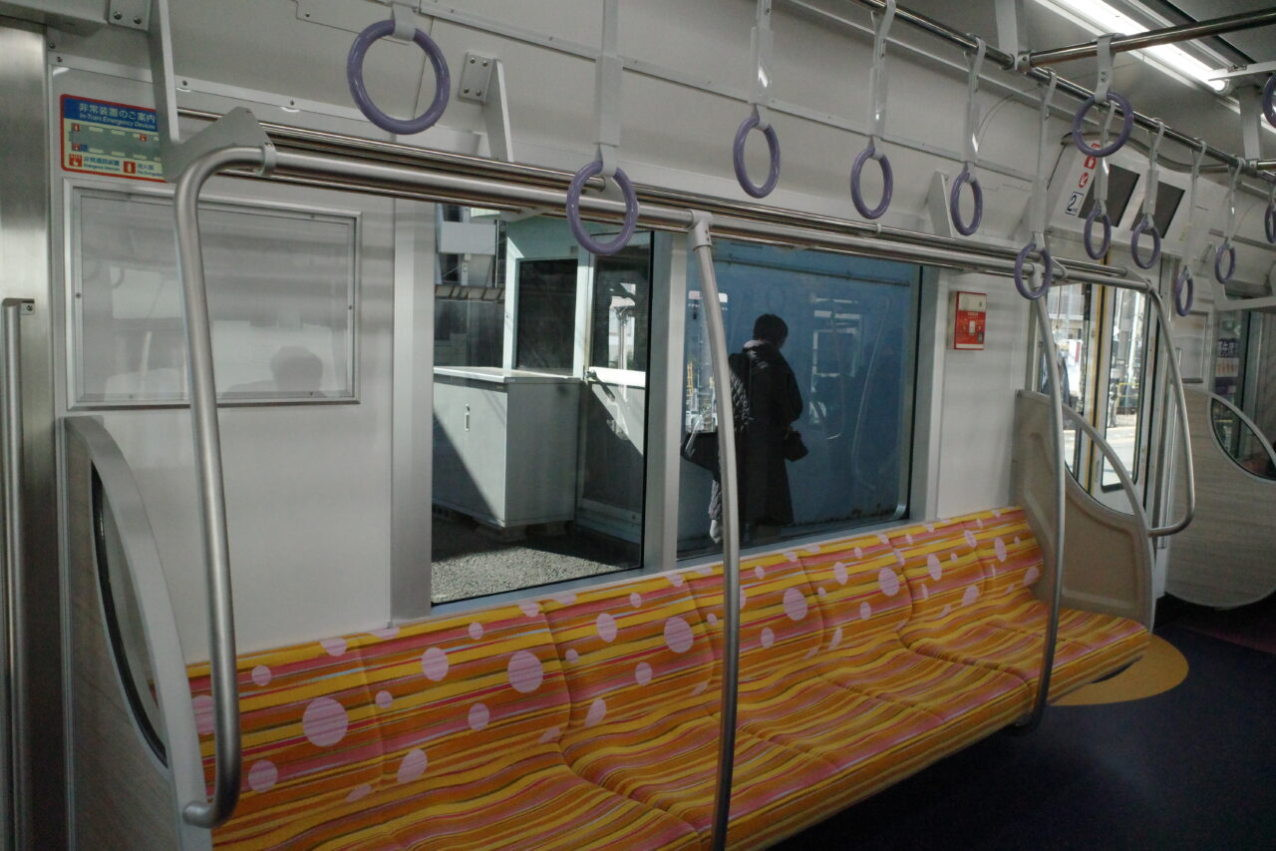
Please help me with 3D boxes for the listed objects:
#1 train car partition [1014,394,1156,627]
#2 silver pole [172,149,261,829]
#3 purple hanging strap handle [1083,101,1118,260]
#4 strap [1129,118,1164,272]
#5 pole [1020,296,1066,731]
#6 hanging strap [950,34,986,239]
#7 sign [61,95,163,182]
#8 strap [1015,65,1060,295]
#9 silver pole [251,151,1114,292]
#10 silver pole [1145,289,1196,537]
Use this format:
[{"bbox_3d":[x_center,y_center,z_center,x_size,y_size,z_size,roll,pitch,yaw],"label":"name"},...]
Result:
[{"bbox_3d":[1.647,0.389,3.667,0.055,1.000,0.535,-3,7,-43],"label":"train car partition"},{"bbox_3d":[-0.491,0.086,1.248,0.130,0.895,0.190,-3,7,-43],"label":"silver pole"},{"bbox_3d":[1.077,-0.566,2.297,0.125,0.376,0.044,-3,7,-42],"label":"purple hanging strap handle"},{"bbox_3d":[1.345,-0.608,2.605,0.127,0.389,0.044,-3,7,-43],"label":"strap"},{"bbox_3d":[1.149,0.236,2.833,0.044,1.315,0.148,-3,7,-43],"label":"pole"},{"bbox_3d":[0.662,-0.572,1.972,0.127,0.386,0.044,-3,7,-43],"label":"hanging strap"},{"bbox_3d":[-0.841,-0.463,1.612,0.170,0.115,0.005,-3,7,-43],"label":"sign"},{"bbox_3d":[0.882,-0.528,2.183,0.127,0.499,0.044,-3,7,-43],"label":"strap"},{"bbox_3d":[0.600,-0.414,2.317,2.980,0.034,0.034,-3,7,-43],"label":"silver pole"},{"bbox_3d":[1.821,-0.038,3.388,0.125,0.890,0.195,-3,7,-43],"label":"silver pole"}]

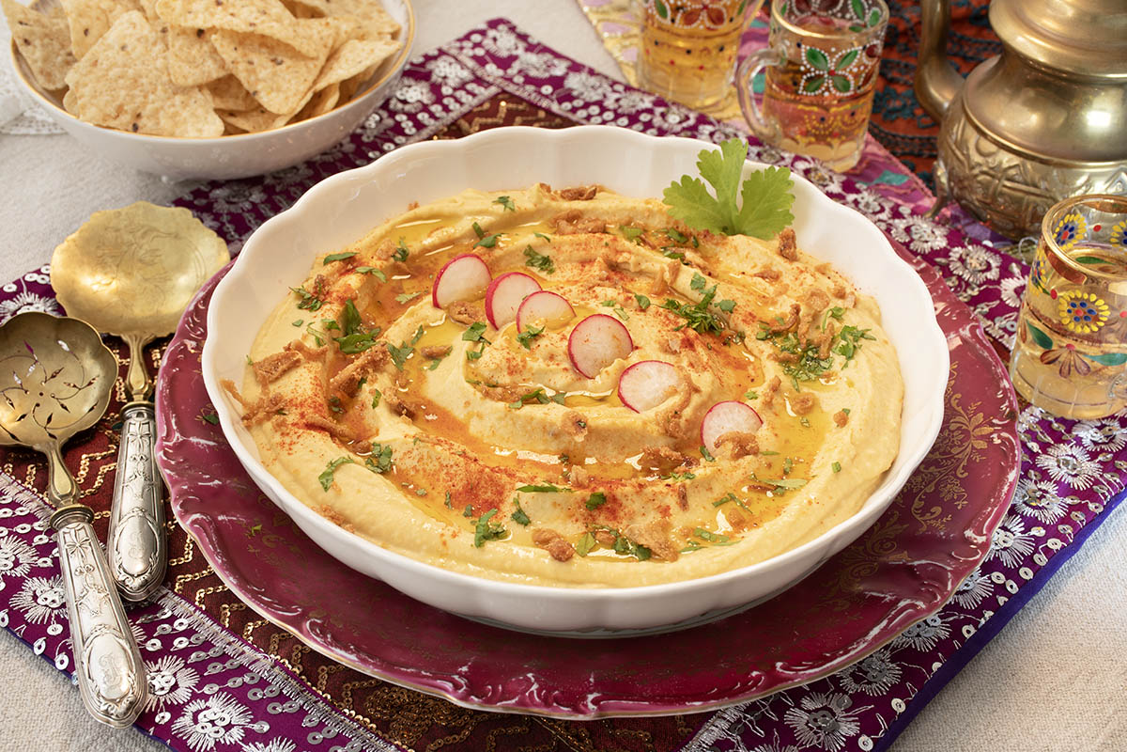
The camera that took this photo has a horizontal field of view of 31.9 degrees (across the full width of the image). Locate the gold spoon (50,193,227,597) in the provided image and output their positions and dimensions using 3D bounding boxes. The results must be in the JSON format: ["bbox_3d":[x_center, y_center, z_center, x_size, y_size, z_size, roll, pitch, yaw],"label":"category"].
[{"bbox_3d":[-0.152,0.001,0.707,0.067,0.026,0.207,-4,40,-7],"label":"gold spoon"}]

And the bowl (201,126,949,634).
[{"bbox_3d":[0.004,0.002,0.675,0.250,0.050,0.250,1,40,-1],"label":"bowl"}]

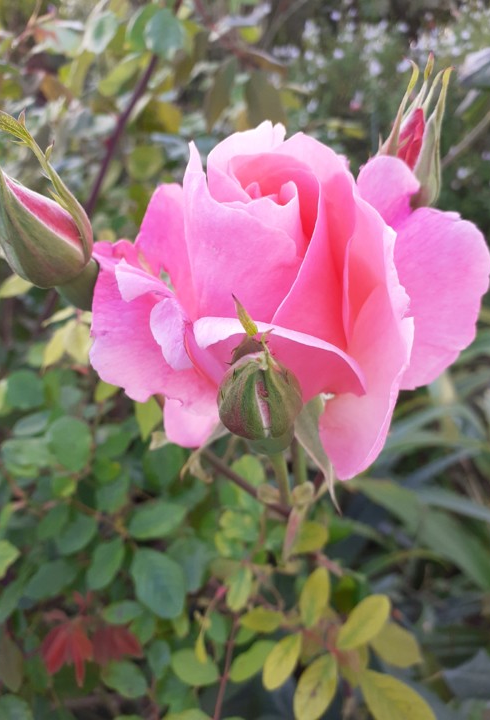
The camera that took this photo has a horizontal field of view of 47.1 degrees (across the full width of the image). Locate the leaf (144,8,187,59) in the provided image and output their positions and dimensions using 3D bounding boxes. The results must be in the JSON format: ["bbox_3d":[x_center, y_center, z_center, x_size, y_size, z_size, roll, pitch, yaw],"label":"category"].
[{"bbox_3d":[-0.074,-0.302,0.520,0.040,0.012,0.048,-7,64,-3],"label":"leaf"}]

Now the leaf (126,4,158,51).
[{"bbox_3d":[-0.099,-0.326,0.550,0.035,0.047,0.011,12,3,-9],"label":"leaf"}]

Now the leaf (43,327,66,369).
[{"bbox_3d":[-0.149,-0.010,0.440,0.015,0.007,0.038,17,70,20],"label":"leaf"}]

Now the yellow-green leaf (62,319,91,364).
[{"bbox_3d":[-0.131,-0.015,0.440,0.025,0.038,0.008,5,-19,-12],"label":"yellow-green leaf"}]

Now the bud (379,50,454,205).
[{"bbox_3d":[0.072,-0.096,0.235,0.027,0.059,0.026,3,12,-1],"label":"bud"}]

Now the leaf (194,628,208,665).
[{"bbox_3d":[-0.035,0.224,0.440,0.009,0.027,0.006,-10,-20,9],"label":"leaf"}]

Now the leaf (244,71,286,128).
[{"bbox_3d":[0.018,-0.240,0.520,0.035,0.057,0.010,0,1,2],"label":"leaf"}]

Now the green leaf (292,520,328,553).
[{"bbox_3d":[0.042,0.114,0.360,0.018,0.007,0.027,30,67,14],"label":"green leaf"}]

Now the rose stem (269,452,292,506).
[{"bbox_3d":[0.012,0.040,0.189,0.005,0.023,0.005,-17,29,-5],"label":"rose stem"}]

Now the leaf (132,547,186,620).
[{"bbox_3d":[-0.065,0.167,0.420,0.037,0.009,0.052,-15,58,-17],"label":"leaf"}]

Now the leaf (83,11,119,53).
[{"bbox_3d":[-0.157,-0.363,0.620,0.028,0.051,0.009,22,-5,2],"label":"leaf"}]

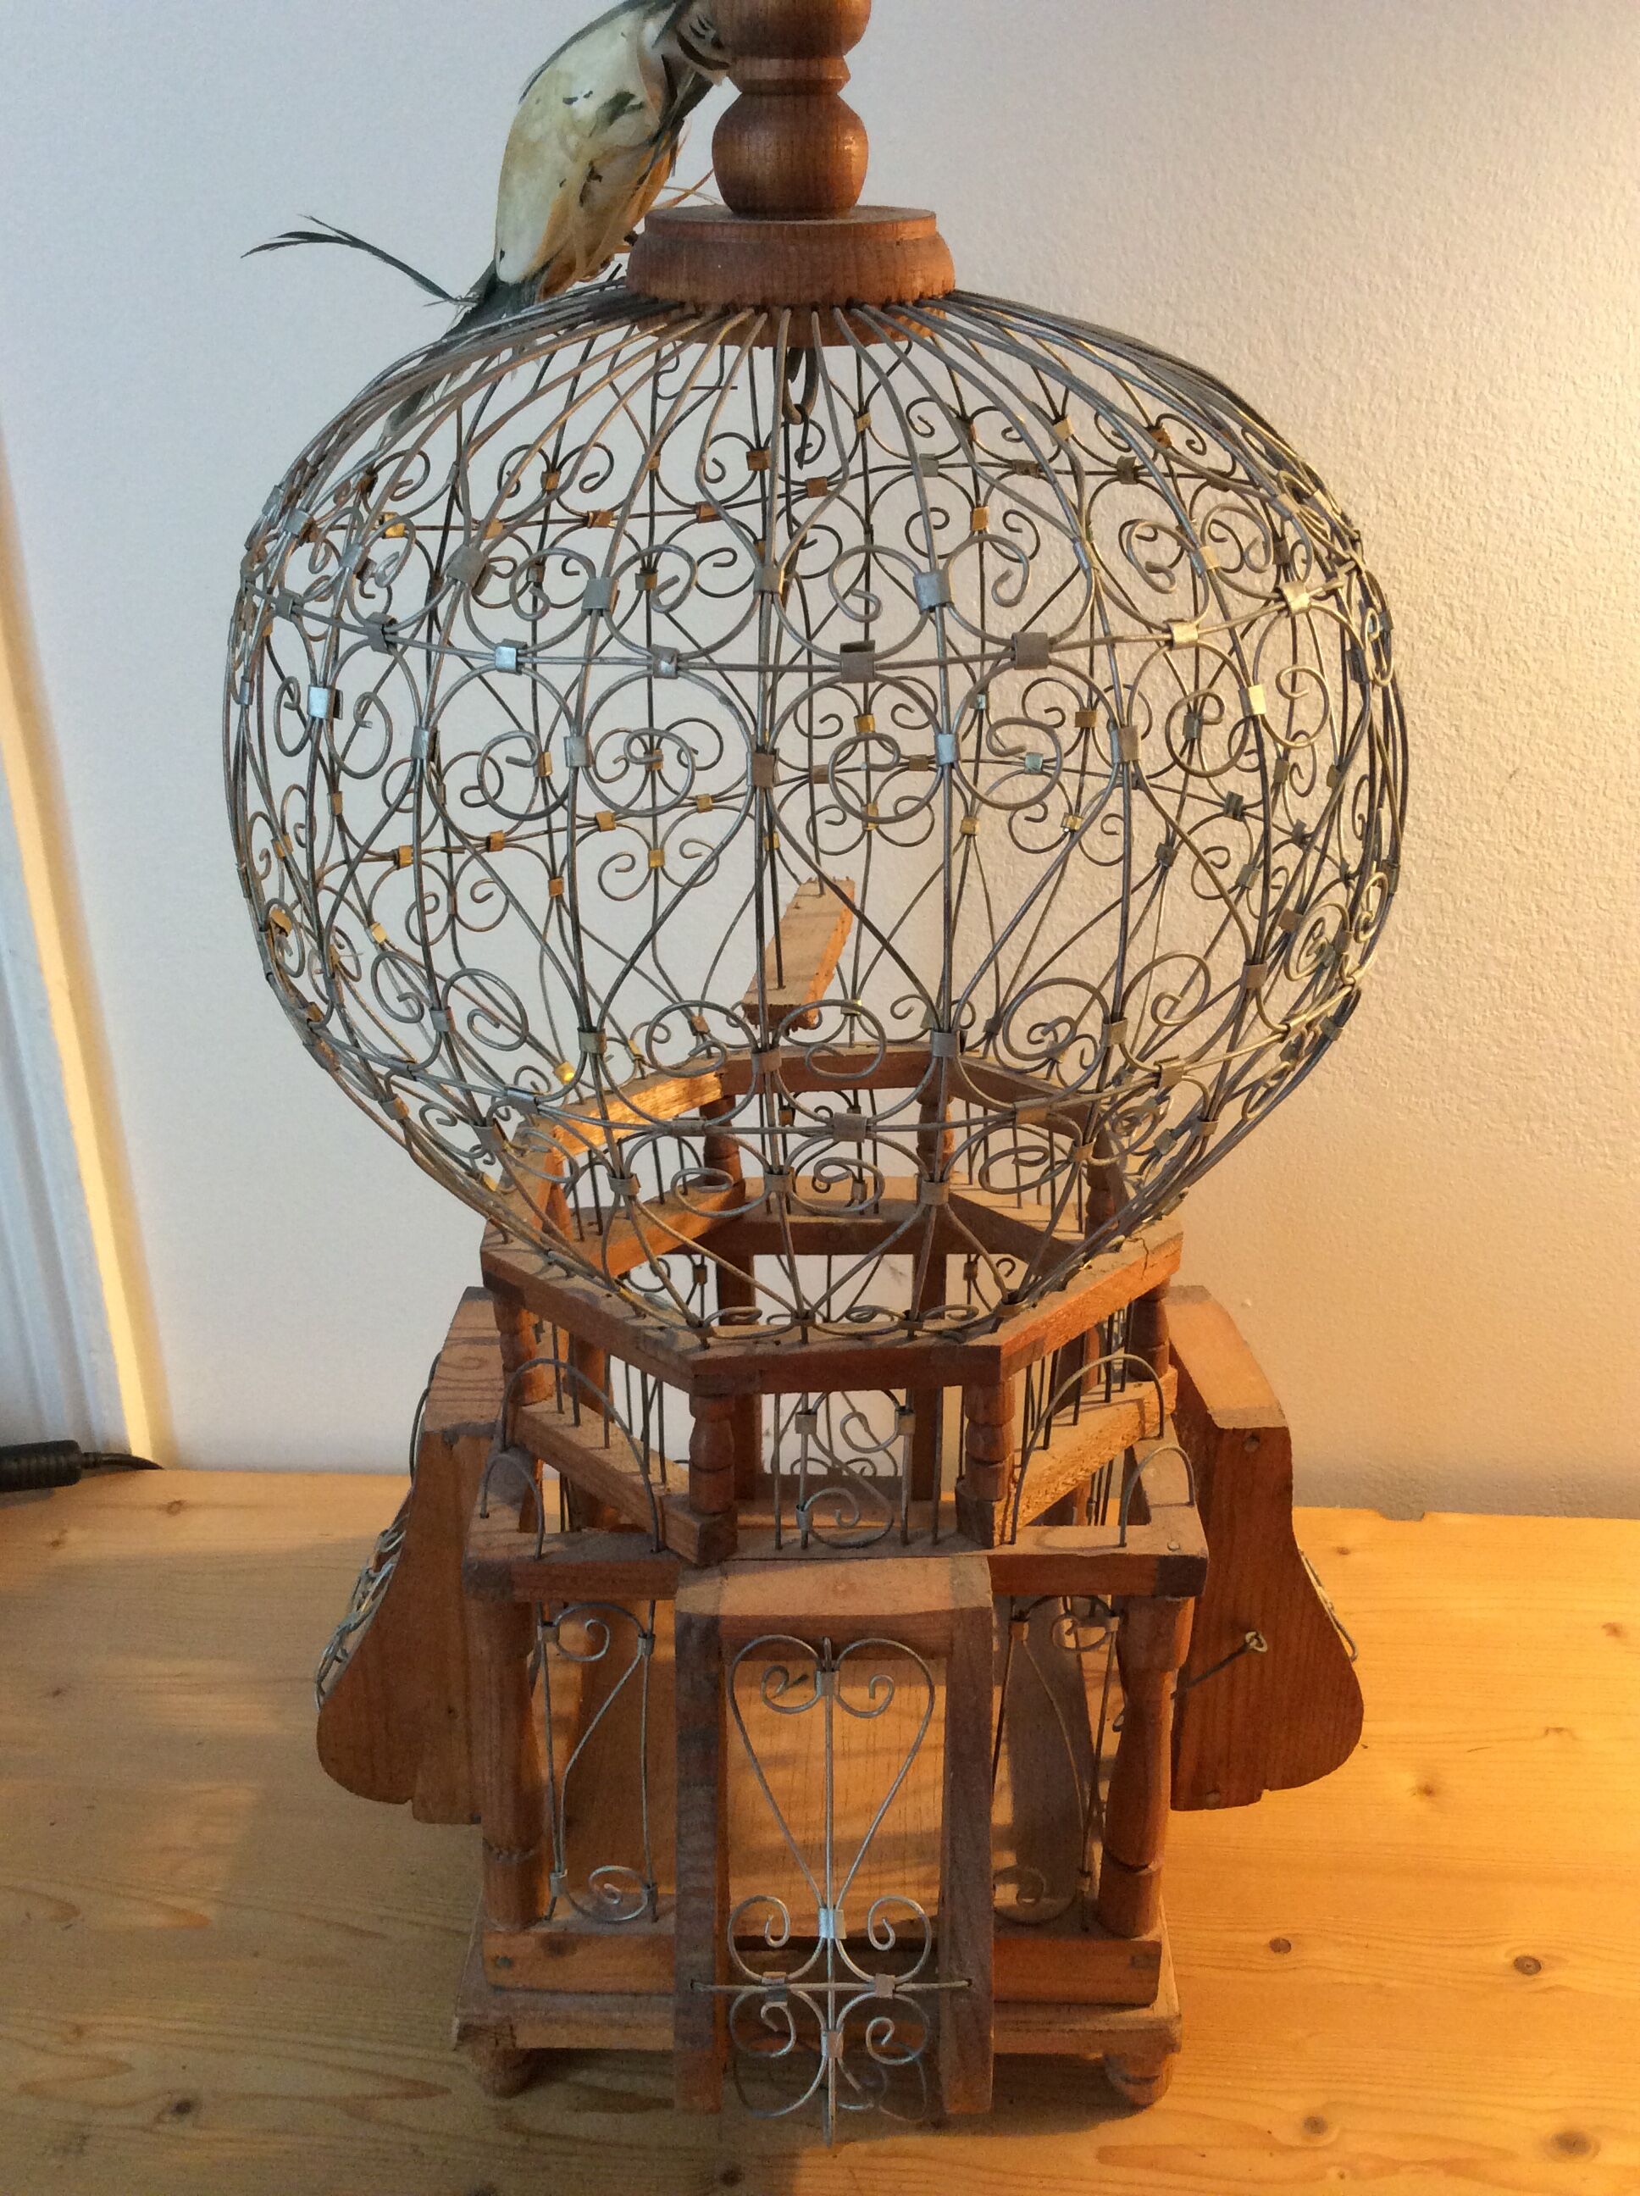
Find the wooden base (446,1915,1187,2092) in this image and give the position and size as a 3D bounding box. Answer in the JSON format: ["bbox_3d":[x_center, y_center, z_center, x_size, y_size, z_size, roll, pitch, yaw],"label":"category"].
[{"bbox_3d":[0.000,0.242,0.719,0.219,0.067,0.219,1,25,-1],"label":"wooden base"}]

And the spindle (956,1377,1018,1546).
[{"bbox_3d":[0.045,0.101,0.553,0.015,0.053,0.015,1,25,-1],"label":"spindle"}]

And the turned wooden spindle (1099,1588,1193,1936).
[{"bbox_3d":[0.095,0.194,0.599,0.022,0.132,0.022,1,25,-1],"label":"turned wooden spindle"}]

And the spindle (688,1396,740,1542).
[{"bbox_3d":[-0.029,0.100,0.552,0.014,0.049,0.014,1,25,-1],"label":"spindle"}]

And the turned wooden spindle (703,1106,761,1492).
[{"bbox_3d":[-0.032,0.077,0.746,0.016,0.173,0.016,1,25,-1],"label":"turned wooden spindle"}]

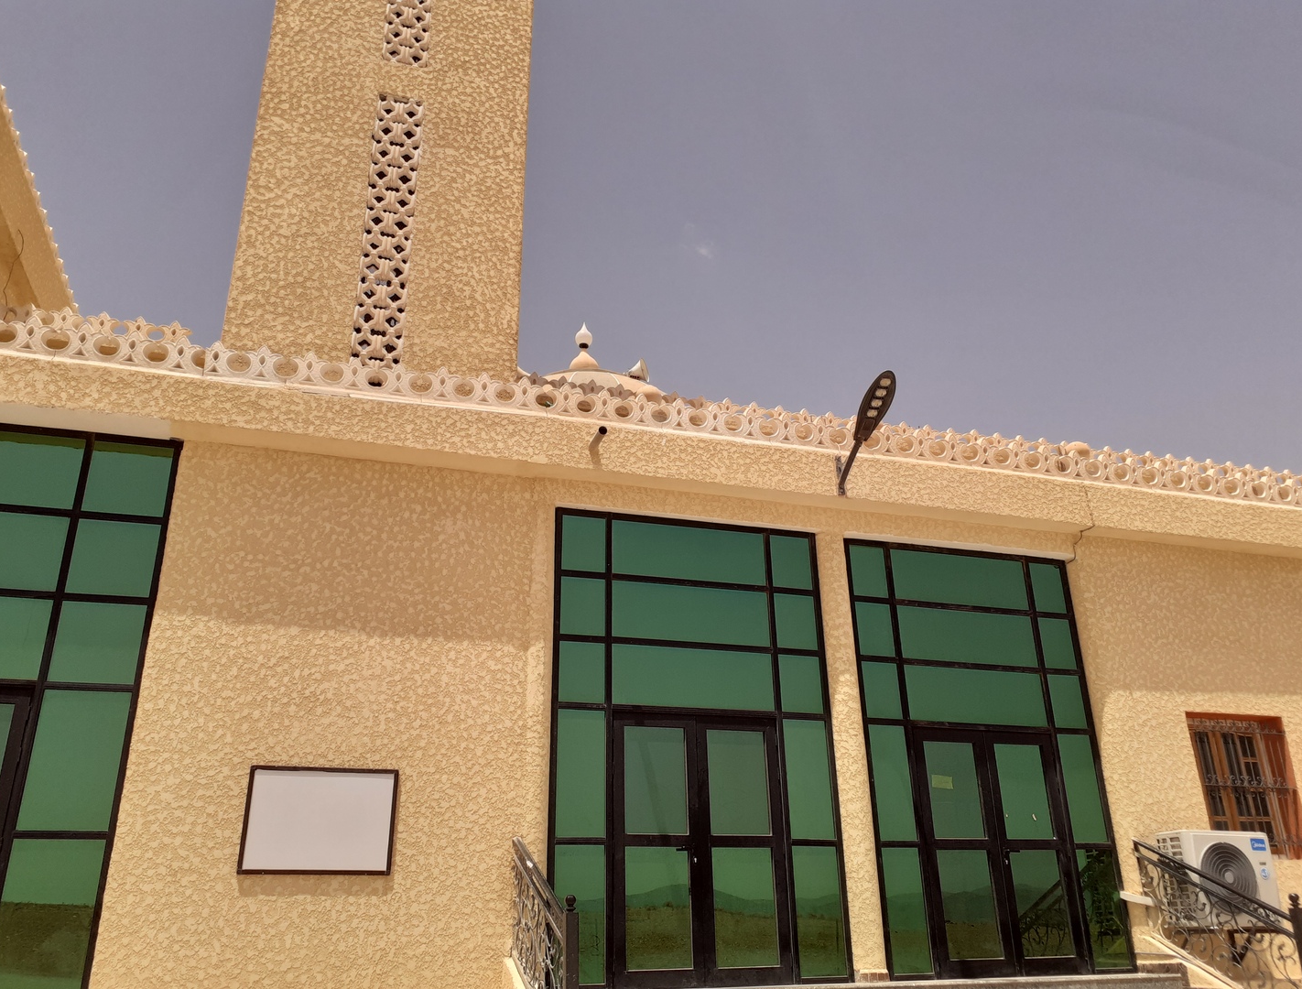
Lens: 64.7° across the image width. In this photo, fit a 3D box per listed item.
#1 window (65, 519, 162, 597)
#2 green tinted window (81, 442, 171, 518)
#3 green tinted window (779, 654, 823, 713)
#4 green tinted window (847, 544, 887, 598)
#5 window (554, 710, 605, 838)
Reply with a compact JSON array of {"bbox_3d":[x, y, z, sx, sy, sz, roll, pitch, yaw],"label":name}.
[{"bbox_3d":[-3.945,0.472,7.565,0.556,0.573,0.050,6,-24,-17],"label":"window"},{"bbox_3d":[-4.252,-0.121,8.382,0.592,0.618,0.050,6,-24,-16],"label":"green tinted window"},{"bbox_3d":[1.300,1.646,8.916,0.396,0.504,0.050,6,-24,-17],"label":"green tinted window"},{"bbox_3d":[2.031,0.719,9.576,0.359,0.499,0.050,6,-24,-17],"label":"green tinted window"},{"bbox_3d":[-0.573,2.297,8.498,0.413,1.025,0.050,6,-24,-16],"label":"window"}]

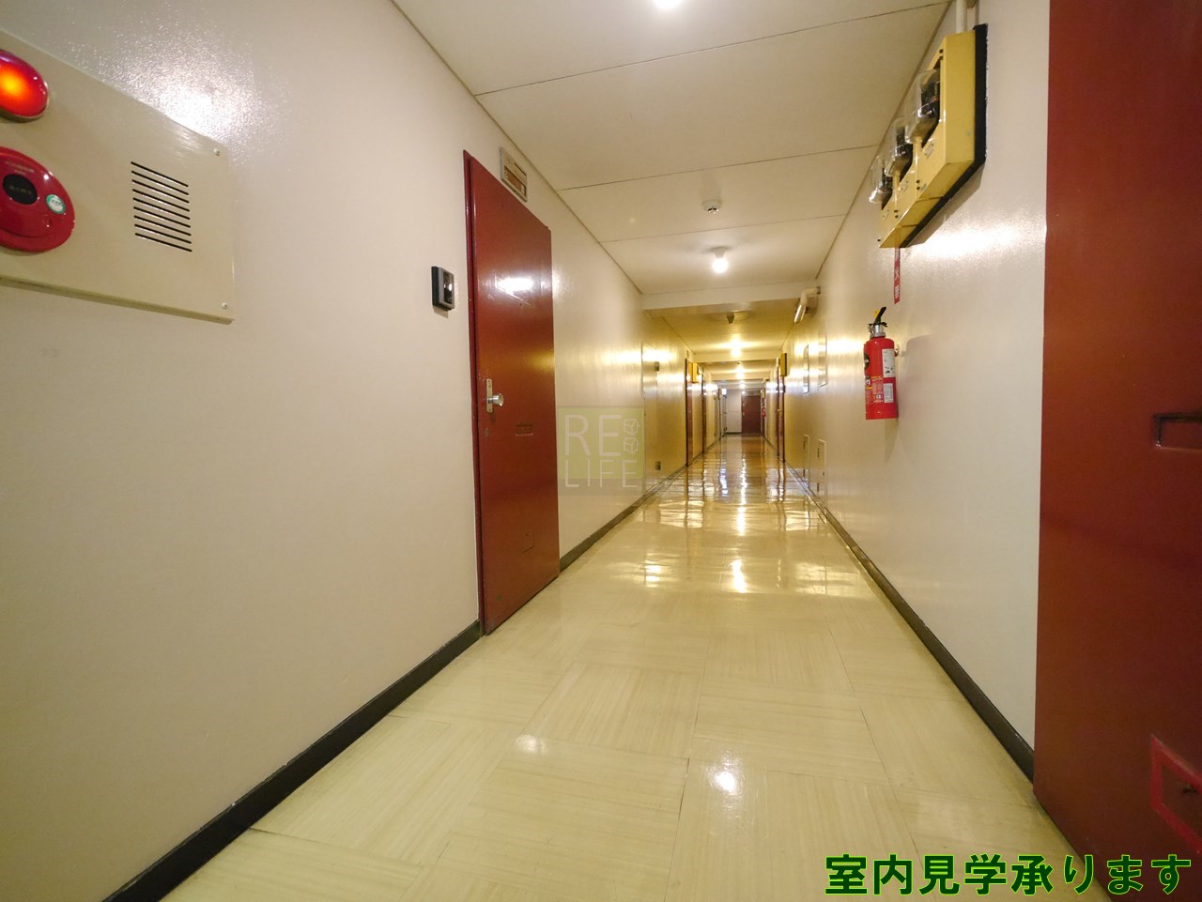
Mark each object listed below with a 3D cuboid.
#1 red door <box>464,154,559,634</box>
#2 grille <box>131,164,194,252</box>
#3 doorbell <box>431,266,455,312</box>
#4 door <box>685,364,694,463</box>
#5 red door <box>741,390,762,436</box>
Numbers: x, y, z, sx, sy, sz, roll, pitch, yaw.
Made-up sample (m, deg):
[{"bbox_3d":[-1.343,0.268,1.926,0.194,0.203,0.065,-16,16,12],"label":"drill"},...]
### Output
[{"bbox_3d":[-0.390,-0.231,2.581,0.060,1.860,0.880,-1,3,15],"label":"red door"},{"bbox_3d":[-0.764,-0.422,0.969,0.010,0.119,0.098,-1,3,15],"label":"grille"},{"bbox_3d":[-0.543,-0.559,1.917,0.030,0.124,0.096,-1,3,15],"label":"doorbell"},{"bbox_3d":[1.559,-0.685,9.863,0.060,1.870,0.900,-1,3,15],"label":"door"},{"bbox_3d":[7.114,-1.740,26.300,0.900,1.870,0.060,-1,3,15],"label":"red door"}]

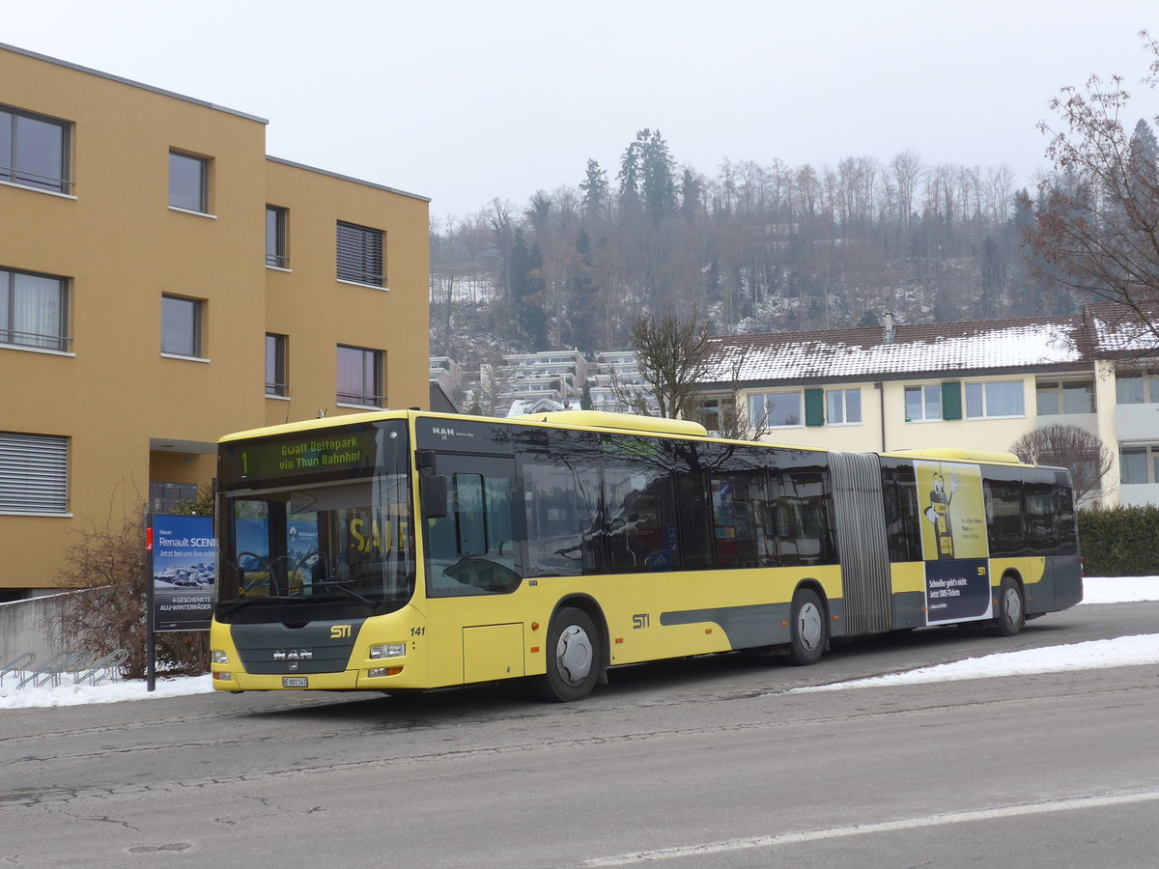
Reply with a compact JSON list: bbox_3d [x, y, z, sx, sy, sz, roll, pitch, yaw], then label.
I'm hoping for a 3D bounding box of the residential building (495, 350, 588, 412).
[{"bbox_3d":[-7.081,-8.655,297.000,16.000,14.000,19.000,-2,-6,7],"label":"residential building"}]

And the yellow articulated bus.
[{"bbox_3d":[2.569,1.507,21.726,2.550,2.980,18.000,-7,-6,35],"label":"yellow articulated bus"}]

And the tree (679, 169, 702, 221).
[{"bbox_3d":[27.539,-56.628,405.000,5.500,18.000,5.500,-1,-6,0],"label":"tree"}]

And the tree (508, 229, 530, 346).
[{"bbox_3d":[-12.326,-30.076,335.000,4.800,24.000,4.800,-1,-6,0],"label":"tree"}]

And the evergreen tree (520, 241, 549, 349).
[{"bbox_3d":[-9.034,-28.073,330.000,5.600,21.500,5.600,-1,-6,0],"label":"evergreen tree"}]

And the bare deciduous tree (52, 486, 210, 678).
[{"bbox_3d":[-6.195,2.034,22.800,2.250,2.700,2.200,-1,-6,0],"label":"bare deciduous tree"}]

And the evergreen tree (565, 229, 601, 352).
[{"bbox_3d":[0.690,-29.485,335.000,7.000,25.000,7.000,-1,-6,0],"label":"evergreen tree"}]

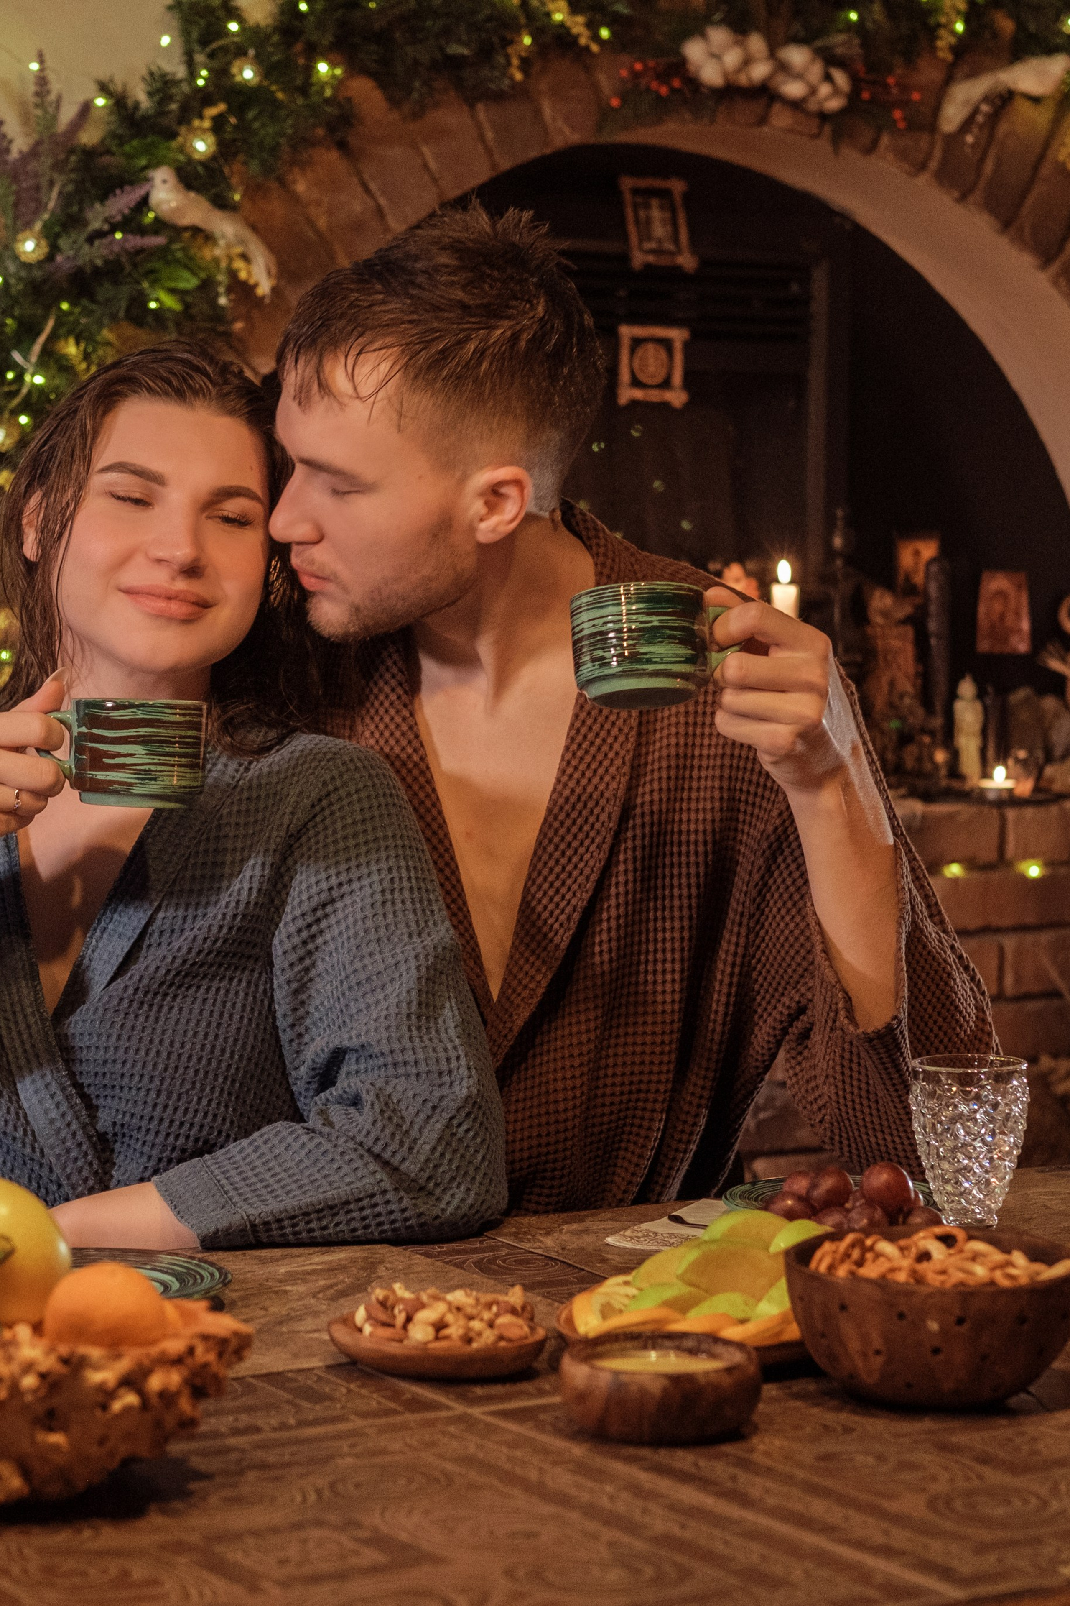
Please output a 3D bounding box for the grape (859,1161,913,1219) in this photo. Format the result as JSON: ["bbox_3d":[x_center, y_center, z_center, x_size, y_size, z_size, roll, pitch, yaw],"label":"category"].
[{"bbox_3d":[0.207,0.227,1.385,0.030,0.032,0.030,0,1,0],"label":"grape"}]

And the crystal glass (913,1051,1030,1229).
[{"bbox_3d":[0.262,0.204,1.426,0.071,0.097,0.071,0,1,0],"label":"crystal glass"}]

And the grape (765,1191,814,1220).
[{"bbox_3d":[0.148,0.234,1.370,0.028,0.022,0.024,0,1,0],"label":"grape"}]

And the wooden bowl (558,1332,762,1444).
[{"bbox_3d":[0.052,0.243,0.993,0.086,0.033,0.086,0,1,0],"label":"wooden bowl"}]

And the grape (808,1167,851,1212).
[{"bbox_3d":[0.173,0.227,1.390,0.027,0.027,0.027,0,1,0],"label":"grape"}]

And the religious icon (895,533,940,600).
[{"bbox_3d":[0.425,-0.262,2.620,0.050,0.074,0.012,0,1,-10],"label":"religious icon"}]

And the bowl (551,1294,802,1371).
[{"bbox_3d":[0.080,0.244,1.100,0.140,0.027,0.140,0,1,0],"label":"bowl"}]

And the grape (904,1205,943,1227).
[{"bbox_3d":[0.225,0.240,1.365,0.024,0.023,0.024,0,1,0],"label":"grape"}]

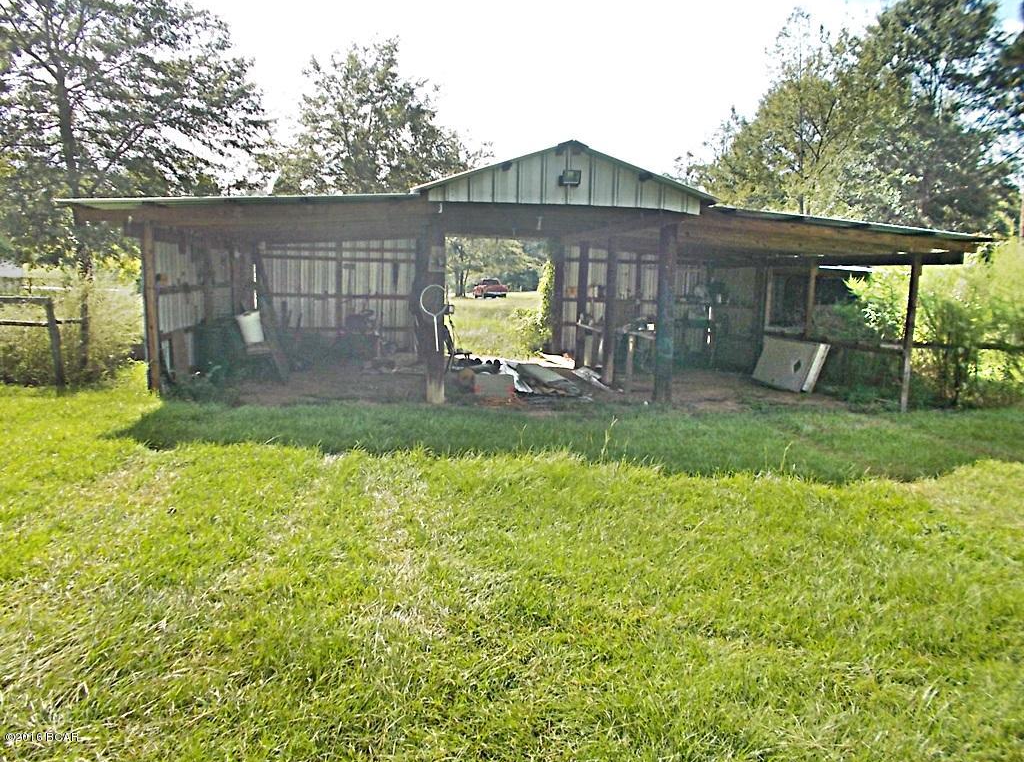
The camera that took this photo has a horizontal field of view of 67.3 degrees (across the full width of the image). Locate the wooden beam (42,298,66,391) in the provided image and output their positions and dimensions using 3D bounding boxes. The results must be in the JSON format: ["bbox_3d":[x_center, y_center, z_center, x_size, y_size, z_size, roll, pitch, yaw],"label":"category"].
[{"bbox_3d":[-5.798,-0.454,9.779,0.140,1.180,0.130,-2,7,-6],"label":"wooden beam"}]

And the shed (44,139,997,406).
[{"bbox_3d":[0.259,-1.662,12.268,11.850,3.300,5.500,1,7,-7],"label":"shed"}]

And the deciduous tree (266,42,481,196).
[{"bbox_3d":[-4.566,-6.818,26.376,8.600,9.750,8.400,2,7,0],"label":"deciduous tree"}]

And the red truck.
[{"bbox_3d":[-1.857,-8.267,68.000,1.950,1.780,5.300,0,7,-15],"label":"red truck"}]

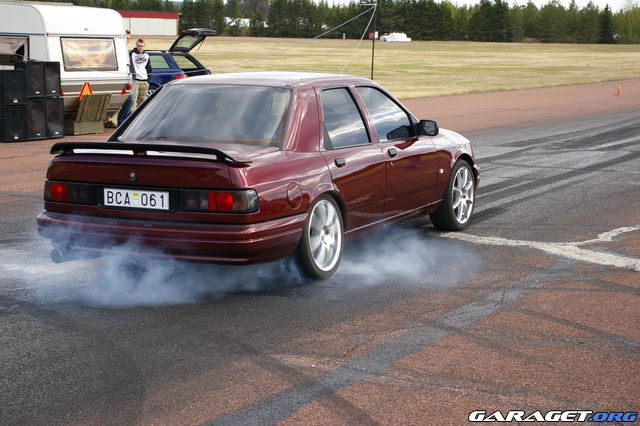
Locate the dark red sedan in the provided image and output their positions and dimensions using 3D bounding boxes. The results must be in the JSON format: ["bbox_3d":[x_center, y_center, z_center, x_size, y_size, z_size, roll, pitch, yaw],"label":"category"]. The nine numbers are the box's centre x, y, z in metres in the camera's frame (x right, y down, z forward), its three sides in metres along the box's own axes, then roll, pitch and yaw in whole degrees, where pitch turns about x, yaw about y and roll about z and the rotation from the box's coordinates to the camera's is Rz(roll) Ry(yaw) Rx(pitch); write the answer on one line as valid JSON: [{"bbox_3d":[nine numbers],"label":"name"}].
[{"bbox_3d":[-0.163,-0.410,10.200,1.730,1.360,4.450,4,8,26],"label":"dark red sedan"}]

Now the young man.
[{"bbox_3d":[-3.442,-2.488,25.700,0.500,1.750,0.320,-1,7,-9],"label":"young man"}]

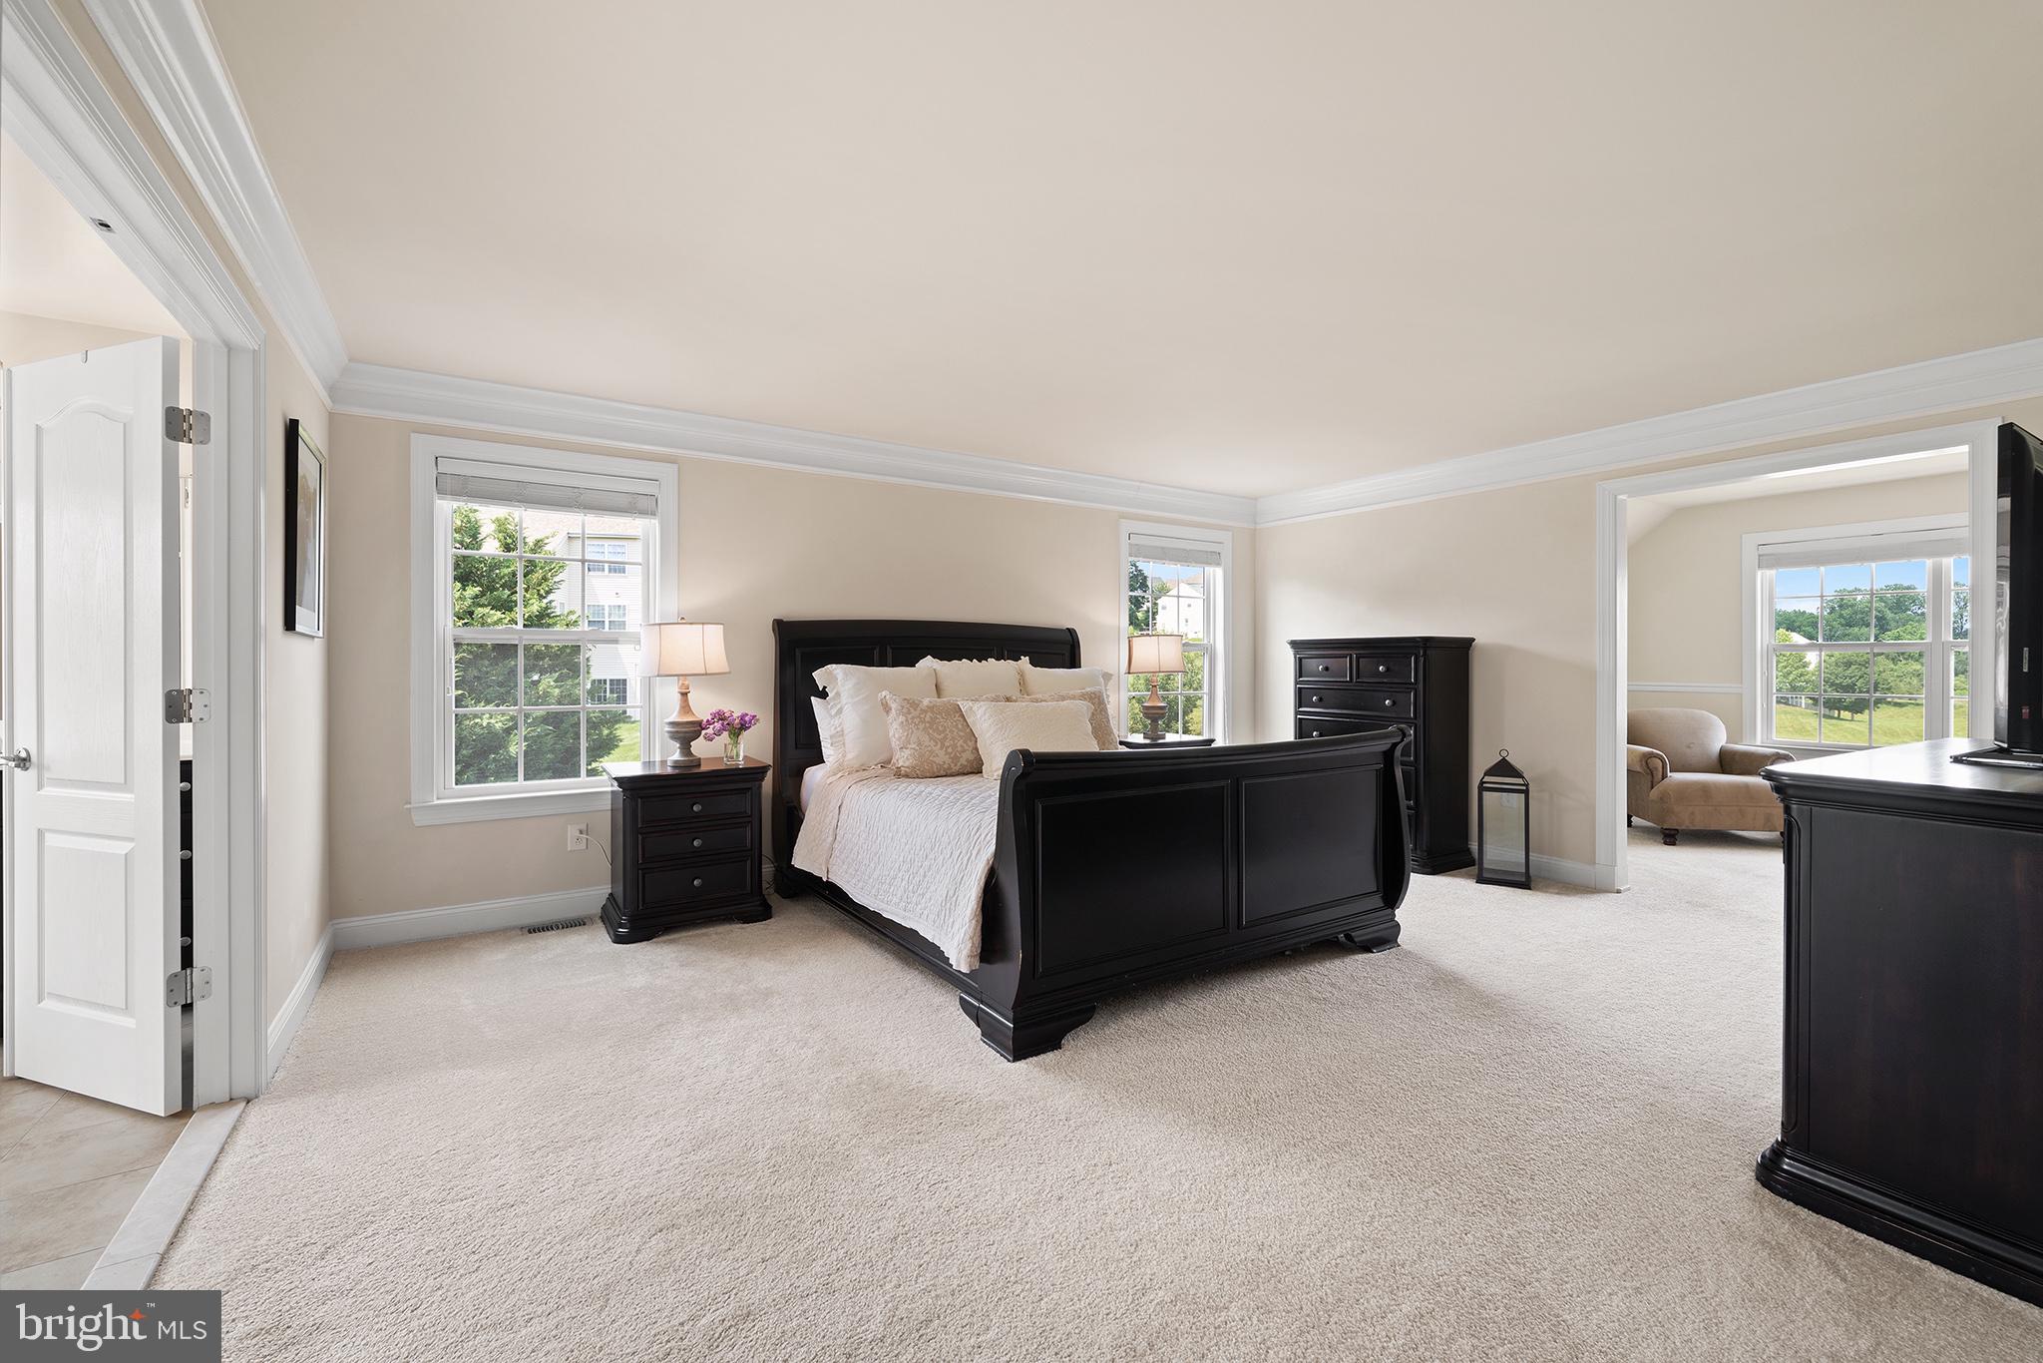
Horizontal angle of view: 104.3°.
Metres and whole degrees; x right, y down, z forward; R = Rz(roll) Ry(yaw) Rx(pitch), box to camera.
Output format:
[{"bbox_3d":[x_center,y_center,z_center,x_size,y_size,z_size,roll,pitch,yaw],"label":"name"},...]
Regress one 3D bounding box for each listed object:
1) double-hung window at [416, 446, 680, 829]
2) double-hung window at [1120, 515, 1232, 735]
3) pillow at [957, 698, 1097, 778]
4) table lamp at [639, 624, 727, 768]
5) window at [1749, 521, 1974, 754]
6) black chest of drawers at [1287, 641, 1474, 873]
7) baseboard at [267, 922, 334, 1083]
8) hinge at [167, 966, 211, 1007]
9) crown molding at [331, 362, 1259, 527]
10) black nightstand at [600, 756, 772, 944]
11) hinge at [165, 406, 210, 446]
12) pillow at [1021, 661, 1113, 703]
[{"bbox_3d":[-2.176,-0.226,3.717,1.080,1.690,0.120,-1,1,-31],"label":"double-hung window"},{"bbox_3d":[1.128,-0.279,5.698,1.080,1.670,0.080,-1,1,-31],"label":"double-hung window"},{"bbox_3d":[0.064,0.290,4.123,0.680,0.420,0.160,-1,-24,-26],"label":"pillow"},{"bbox_3d":[-1.594,0.068,3.763,0.420,0.690,0.420,-1,1,-31],"label":"table lamp"},{"bbox_3d":[5.934,-0.277,5.126,0.090,1.600,1.950,-1,1,-37],"label":"window"},{"bbox_3d":[2.241,0.415,5.034,0.470,1.330,0.970,-1,1,-32],"label":"black chest of drawers"},{"bbox_3d":[-2.515,1.062,2.779,0.018,0.135,1.263,-1,2,-34],"label":"baseboard"},{"bbox_3d":[-2.159,0.790,2.060,0.022,0.091,0.078,1,1,41],"label":"hinge"},{"bbox_3d":[-0.525,-1.229,4.582,5.360,0.190,0.085,-1,1,-31],"label":"crown molding"},{"bbox_3d":[-1.560,0.754,3.728,0.670,0.710,0.440,-1,1,-31],"label":"black nightstand"},{"bbox_3d":[-2.198,-0.674,2.096,0.020,0.090,0.080,1,2,38],"label":"hinge"},{"bbox_3d":[0.252,0.185,4.810,0.620,0.510,0.180,-1,-14,-31],"label":"pillow"}]

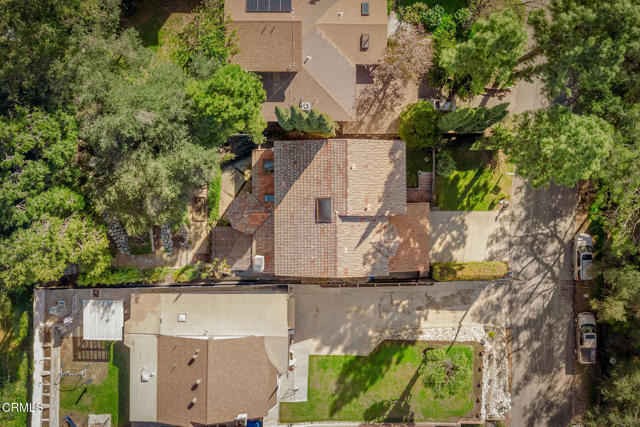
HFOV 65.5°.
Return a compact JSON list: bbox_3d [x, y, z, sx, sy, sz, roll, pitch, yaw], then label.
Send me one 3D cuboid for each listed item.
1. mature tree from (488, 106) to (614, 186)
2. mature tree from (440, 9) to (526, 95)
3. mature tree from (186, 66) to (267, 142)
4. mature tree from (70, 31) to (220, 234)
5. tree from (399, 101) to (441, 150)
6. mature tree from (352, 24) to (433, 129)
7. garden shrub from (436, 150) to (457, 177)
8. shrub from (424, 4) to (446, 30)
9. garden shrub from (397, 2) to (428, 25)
[{"bbox_3d":[19.400,-5.600,45.000,9.000,13.000,6.800,0,90,0],"label":"mature tree"},{"bbox_3d":[14.400,-14.100,45.200,7.200,11.500,7.200,0,90,0],"label":"mature tree"},{"bbox_3d":[-8.580,-10.000,45.700,6.800,8.000,6.800,0,90,0],"label":"mature tree"},{"bbox_3d":[-15.540,-7.170,44.600,12.800,11.000,16.800,0,90,0],"label":"mature tree"},{"bbox_3d":[9.630,-8.620,48.200,3.900,4.400,4.300,0,90,0],"label":"tree"},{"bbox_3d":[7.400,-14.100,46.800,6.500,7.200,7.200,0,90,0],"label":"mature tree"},{"bbox_3d":[12.860,-5.080,50.600,1.900,2.000,2.400,0,90,0],"label":"garden shrub"},{"bbox_3d":[11.440,-19.410,49.300,2.100,2.300,2.400,0,90,0],"label":"shrub"},{"bbox_3d":[9.160,-19.800,49.300,3.000,2.300,2.200,0,90,0],"label":"garden shrub"}]

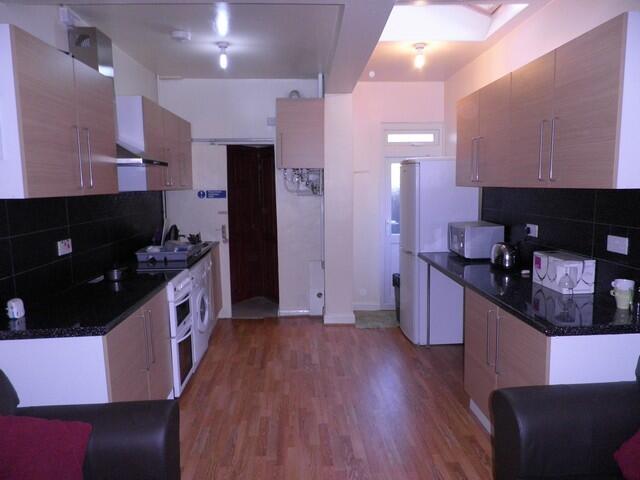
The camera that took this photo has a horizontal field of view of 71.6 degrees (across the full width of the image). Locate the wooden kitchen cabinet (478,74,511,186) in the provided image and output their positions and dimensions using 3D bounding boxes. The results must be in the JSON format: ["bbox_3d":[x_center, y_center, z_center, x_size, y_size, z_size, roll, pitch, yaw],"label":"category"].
[{"bbox_3d":[1.395,-0.741,3.135,0.342,0.729,0.510,-1,7,-2],"label":"wooden kitchen cabinet"}]

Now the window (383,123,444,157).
[{"bbox_3d":[1.122,-1.202,5.325,0.739,0.400,0.080,-1,7,-2],"label":"window"}]

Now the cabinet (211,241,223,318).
[{"bbox_3d":[-1.441,0.552,4.888,0.588,0.820,0.600,-1,7,-2],"label":"cabinet"}]

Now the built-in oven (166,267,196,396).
[{"bbox_3d":[-1.356,0.729,3.439,0.600,0.900,0.500,-1,7,-2],"label":"built-in oven"}]

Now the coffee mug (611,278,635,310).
[{"bbox_3d":[1.556,0.286,2.284,0.105,0.143,0.087,4,9,34],"label":"coffee mug"}]

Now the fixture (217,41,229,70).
[{"bbox_3d":[-0.807,-1.529,3.702,0.110,0.206,0.110,-1,7,-2],"label":"fixture"}]

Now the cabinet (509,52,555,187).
[{"bbox_3d":[1.406,-0.679,2.639,0.330,0.720,0.500,-1,7,-2],"label":"cabinet"}]

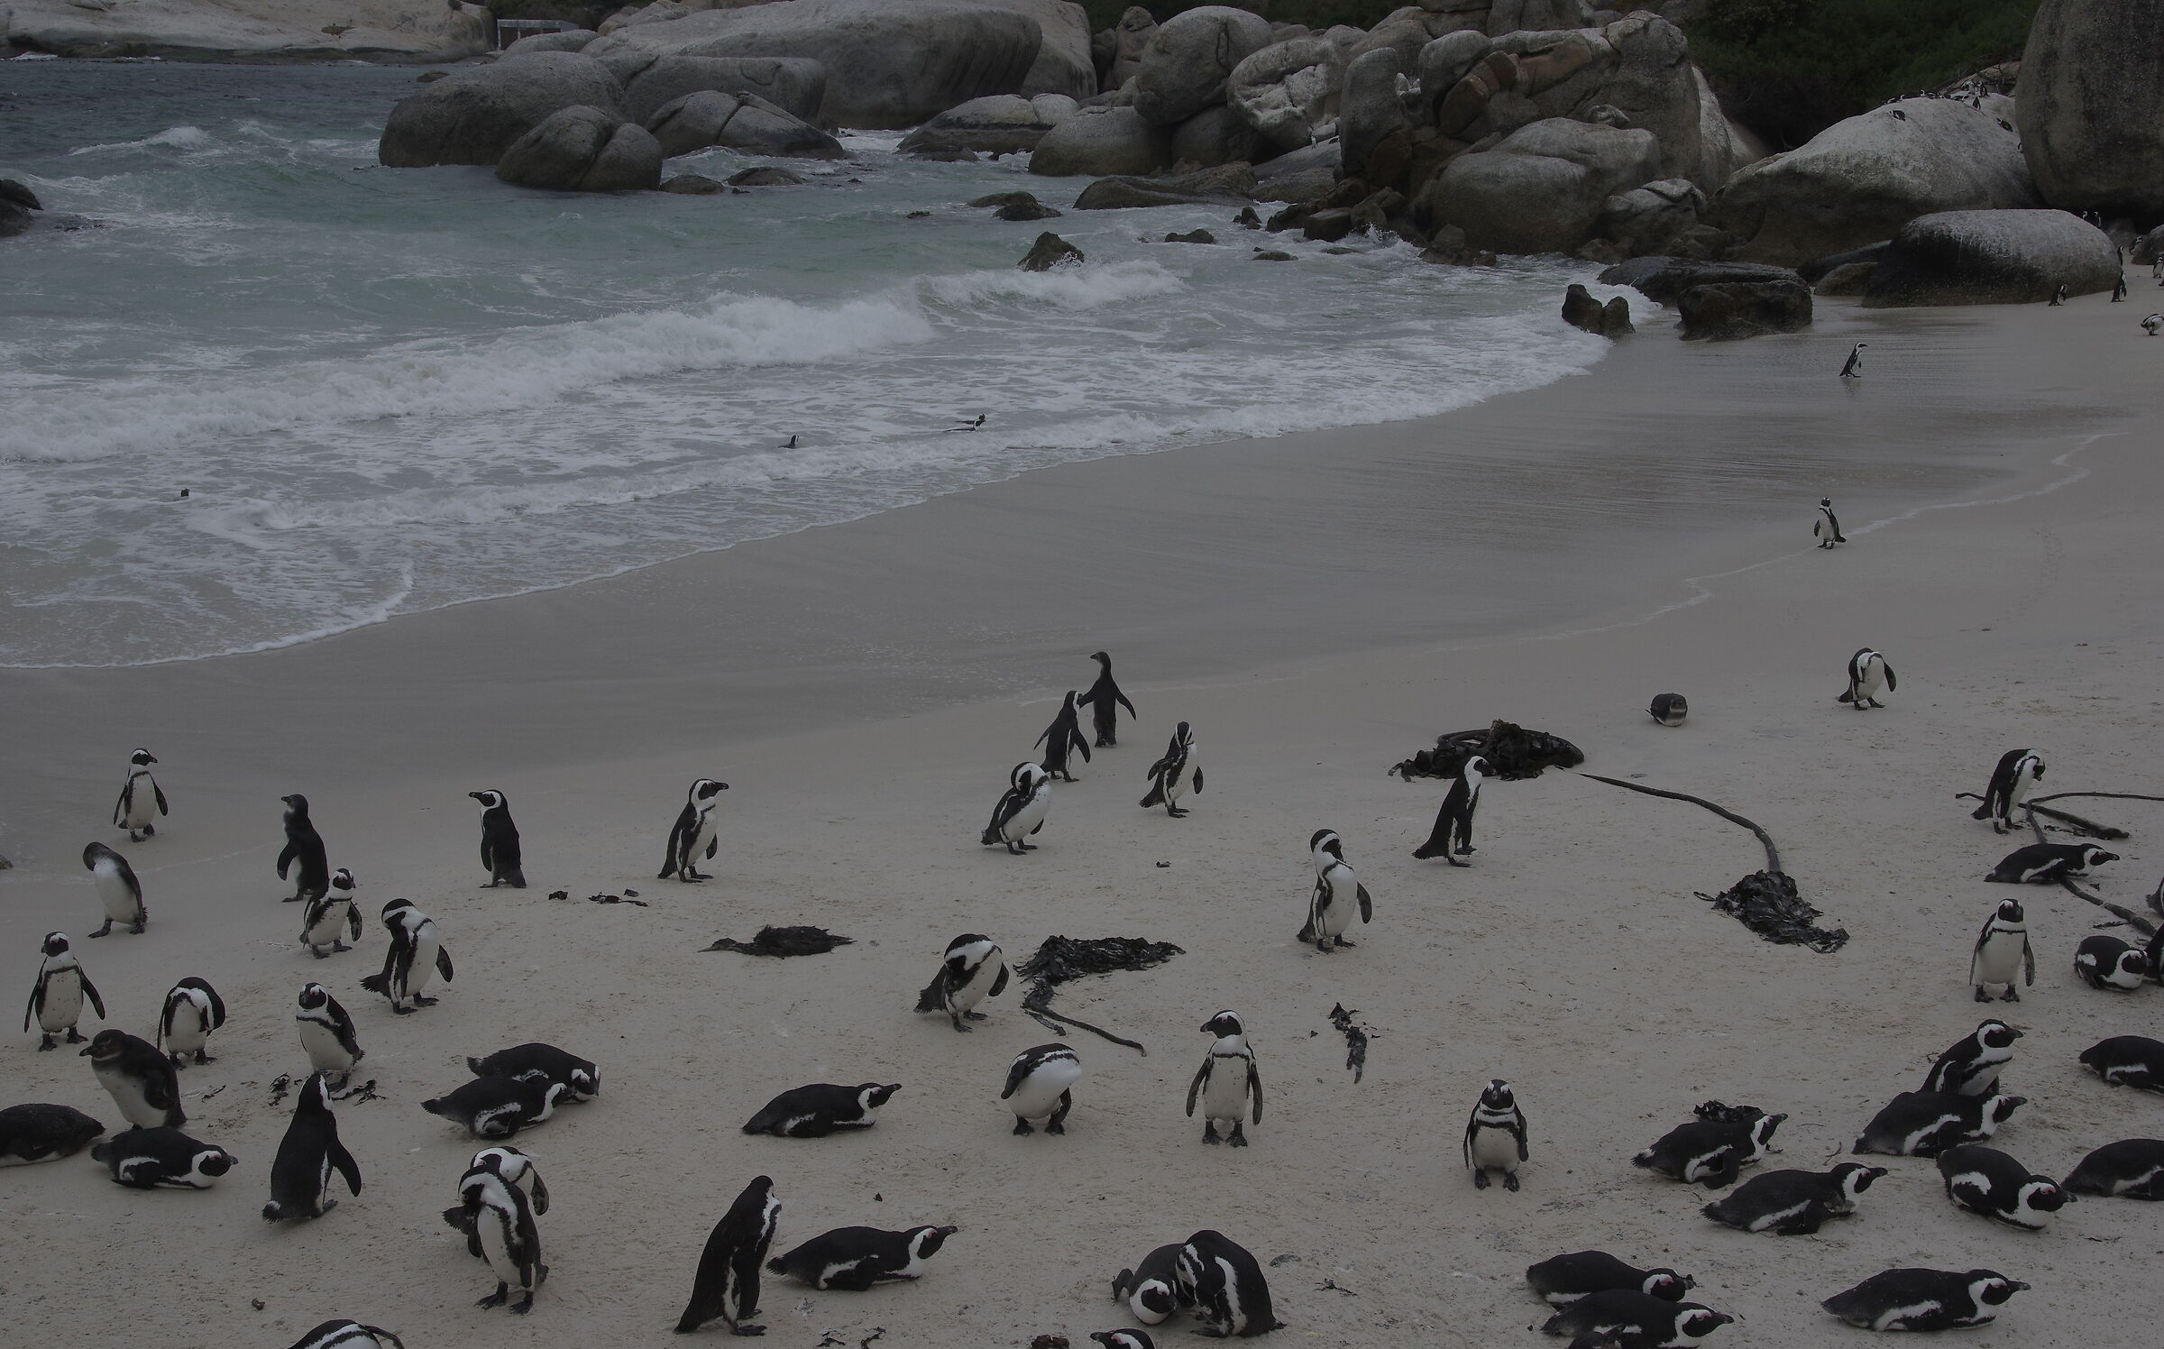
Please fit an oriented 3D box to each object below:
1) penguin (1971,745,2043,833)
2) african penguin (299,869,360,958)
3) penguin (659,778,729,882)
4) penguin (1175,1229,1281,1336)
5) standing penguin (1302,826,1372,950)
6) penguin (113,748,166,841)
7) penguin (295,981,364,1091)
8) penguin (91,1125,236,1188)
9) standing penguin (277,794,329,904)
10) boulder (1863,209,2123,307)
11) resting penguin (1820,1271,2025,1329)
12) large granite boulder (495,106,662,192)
[{"bbox_3d":[4.843,0.601,13.513,0.350,0.430,0.220,8,17,27],"label":"penguin"},{"bbox_3d":[-3.665,1.157,12.565,0.244,0.418,0.266,11,19,37],"label":"african penguin"},{"bbox_3d":[-1.909,0.765,12.710,0.310,0.530,0.210,5,16,17],"label":"penguin"},{"bbox_3d":[0.505,2.073,8.954,0.380,0.380,0.250,-3,15,-14],"label":"penguin"},{"bbox_3d":[1.310,1.078,13.209,0.310,0.619,0.330,-12,19,-38],"label":"standing penguin"},{"bbox_3d":[-5.791,0.714,15.791,0.270,0.561,0.280,10,18,35],"label":"penguin"},{"bbox_3d":[-3.131,1.491,10.722,0.231,0.441,0.253,6,16,22],"label":"penguin"},{"bbox_3d":[-3.454,1.808,9.705,0.557,0.203,0.221,1,15,5],"label":"penguin"},{"bbox_3d":[-3.862,0.852,12.784,0.240,0.546,0.198,2,15,7],"label":"standing penguin"},{"bbox_3d":[16.650,-7.794,47.629,4.500,1.600,3.200,3,15,11],"label":"boulder"},{"bbox_3d":[2.964,2.162,9.054,0.700,0.200,0.250,-1,15,-3],"label":"resting penguin"},{"bbox_3d":[-13.852,-14.431,71.000,4.600,2.500,3.800,0,15,0],"label":"large granite boulder"}]

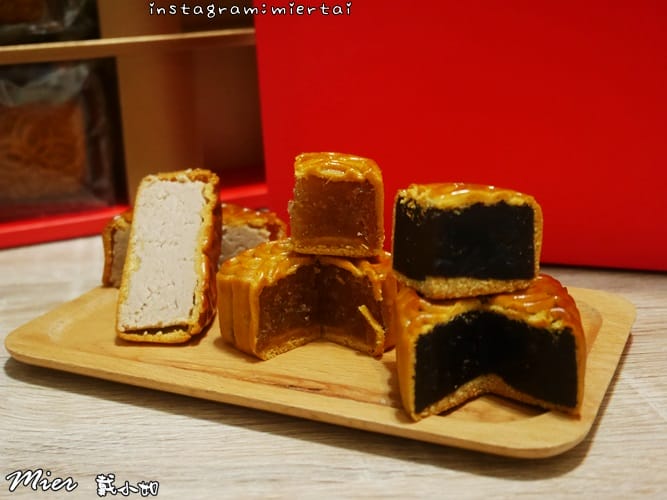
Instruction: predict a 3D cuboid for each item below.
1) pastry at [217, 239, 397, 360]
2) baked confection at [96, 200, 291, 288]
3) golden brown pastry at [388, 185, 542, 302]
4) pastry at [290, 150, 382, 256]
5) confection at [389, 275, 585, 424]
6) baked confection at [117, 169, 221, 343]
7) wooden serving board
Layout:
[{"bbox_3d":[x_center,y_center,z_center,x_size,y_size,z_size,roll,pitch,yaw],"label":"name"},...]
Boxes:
[{"bbox_3d":[-0.005,0.023,0.420,0.066,0.036,0.066,15,23,43],"label":"pastry"},{"bbox_3d":[-0.071,-0.004,0.515,0.092,0.034,0.045,0,17,3],"label":"baked confection"},{"bbox_3d":[0.051,-0.007,0.379,0.045,0.036,0.035,-6,17,-18],"label":"golden brown pastry"},{"bbox_3d":[0.003,-0.020,0.430,0.036,0.037,0.034,3,17,11],"label":"pastry"},{"bbox_3d":[0.060,0.035,0.367,0.070,0.037,0.062,-1,16,0],"label":"confection"},{"bbox_3d":[-0.075,0.000,0.449,0.037,0.065,0.064,2,17,9],"label":"baked confection"},{"bbox_3d":[-0.001,0.039,0.444,0.255,0.015,0.177,7,18,24],"label":"wooden serving board"}]

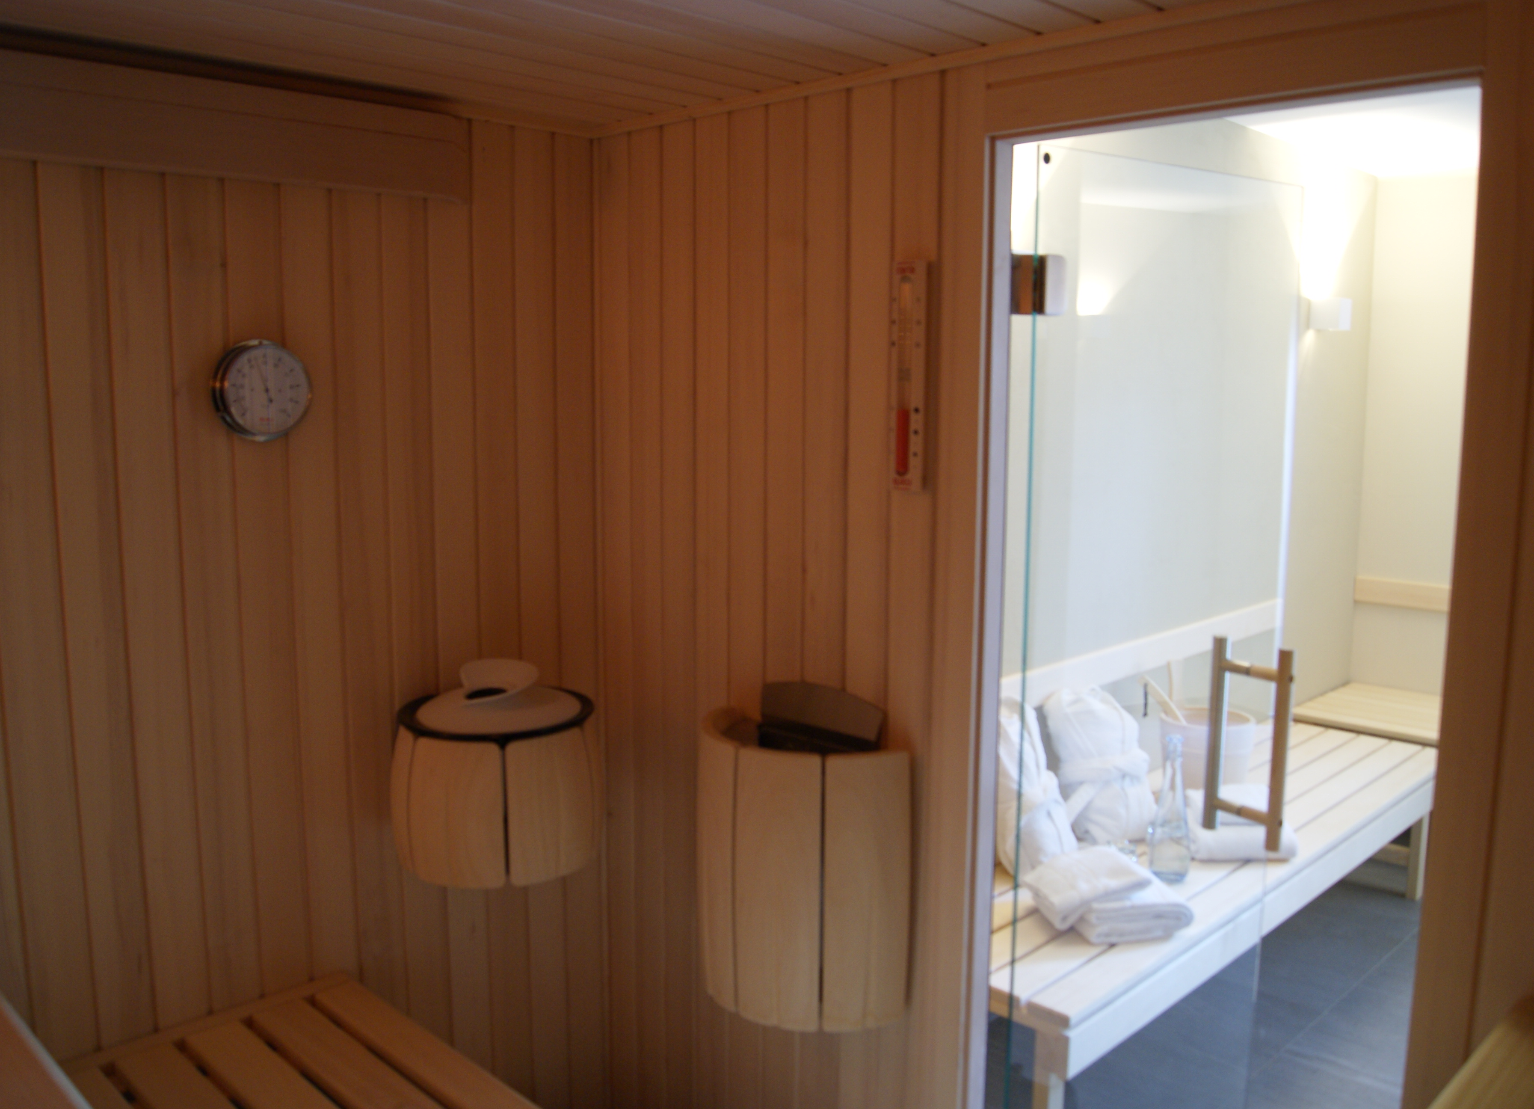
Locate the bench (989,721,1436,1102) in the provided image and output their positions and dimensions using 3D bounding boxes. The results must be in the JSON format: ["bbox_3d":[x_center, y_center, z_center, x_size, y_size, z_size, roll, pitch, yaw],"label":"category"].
[{"bbox_3d":[1.102,0.908,3.180,2.200,0.460,0.600,-7,11,-44],"label":"bench"}]

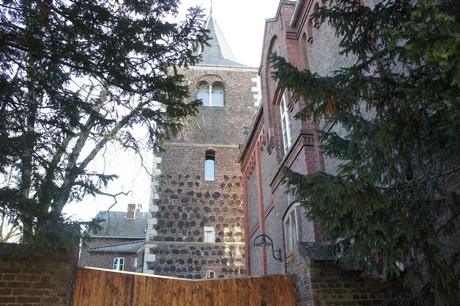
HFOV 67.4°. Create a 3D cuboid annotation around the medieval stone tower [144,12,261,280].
[{"bbox_3d":[-1.692,-0.691,27.268,7.310,30.488,7.310,2,-29,-6],"label":"medieval stone tower"}]

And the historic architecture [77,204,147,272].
[{"bbox_3d":[-7.182,10.019,27.788,7.400,11.931,6.600,2,-29,-6],"label":"historic architecture"}]

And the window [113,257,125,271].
[{"bbox_3d":[-7.902,7.972,24.541,0.781,1.051,0.140,2,-29,-6],"label":"window"}]

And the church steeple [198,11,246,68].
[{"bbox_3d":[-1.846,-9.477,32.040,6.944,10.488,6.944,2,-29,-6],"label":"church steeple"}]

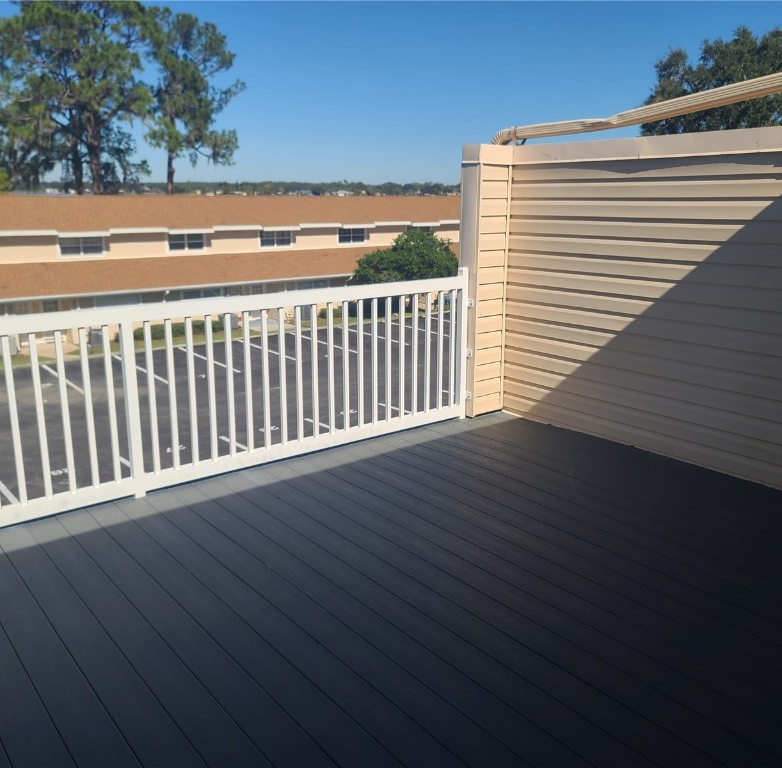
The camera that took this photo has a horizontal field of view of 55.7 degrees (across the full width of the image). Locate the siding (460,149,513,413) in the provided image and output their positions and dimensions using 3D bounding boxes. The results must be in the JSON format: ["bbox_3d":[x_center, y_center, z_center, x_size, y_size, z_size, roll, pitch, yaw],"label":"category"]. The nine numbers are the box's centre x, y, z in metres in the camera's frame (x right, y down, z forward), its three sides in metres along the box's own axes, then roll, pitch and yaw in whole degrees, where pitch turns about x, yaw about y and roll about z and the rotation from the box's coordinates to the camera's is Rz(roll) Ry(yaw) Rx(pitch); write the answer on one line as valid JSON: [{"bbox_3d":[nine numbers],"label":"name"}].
[{"bbox_3d":[0.701,-0.749,5.565,0.336,1.995,0.181,-11,17,-37],"label":"siding"}]

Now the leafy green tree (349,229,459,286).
[{"bbox_3d":[0.845,-6.553,43.131,6.297,4.912,6.108,0,14,0],"label":"leafy green tree"}]

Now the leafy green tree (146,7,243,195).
[{"bbox_3d":[-16.557,-20.365,62.838,8.200,22.334,8.200,-11,17,-37],"label":"leafy green tree"}]

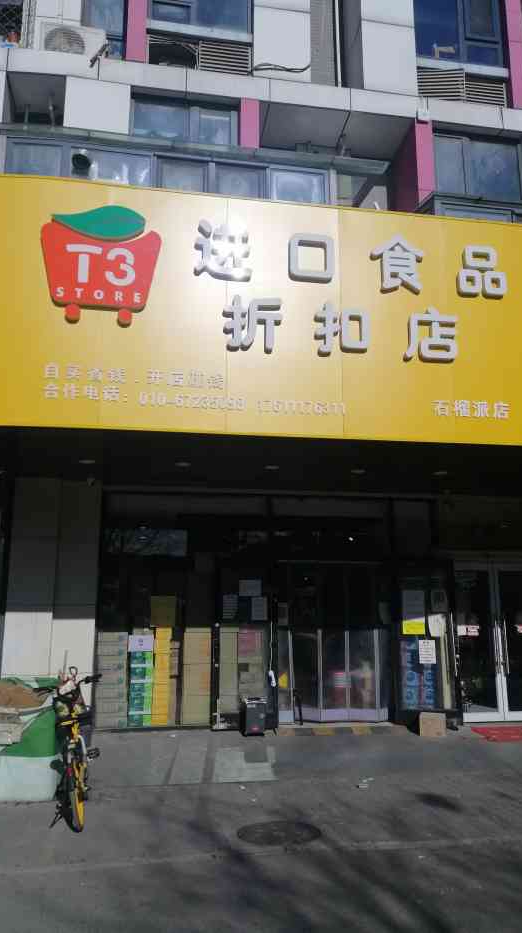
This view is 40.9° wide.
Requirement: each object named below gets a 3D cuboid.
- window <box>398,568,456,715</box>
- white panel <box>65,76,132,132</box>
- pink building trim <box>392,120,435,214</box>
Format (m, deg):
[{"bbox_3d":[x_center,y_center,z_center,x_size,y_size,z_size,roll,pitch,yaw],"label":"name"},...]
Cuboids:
[{"bbox_3d":[2.446,2.579,10.429,0.868,2.099,0.100,2,-12,-8],"label":"window"},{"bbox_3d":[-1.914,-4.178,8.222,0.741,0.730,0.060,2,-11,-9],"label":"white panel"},{"bbox_3d":[2.316,-4.373,10.556,0.248,1.250,0.900,2,-12,-9],"label":"pink building trim"}]

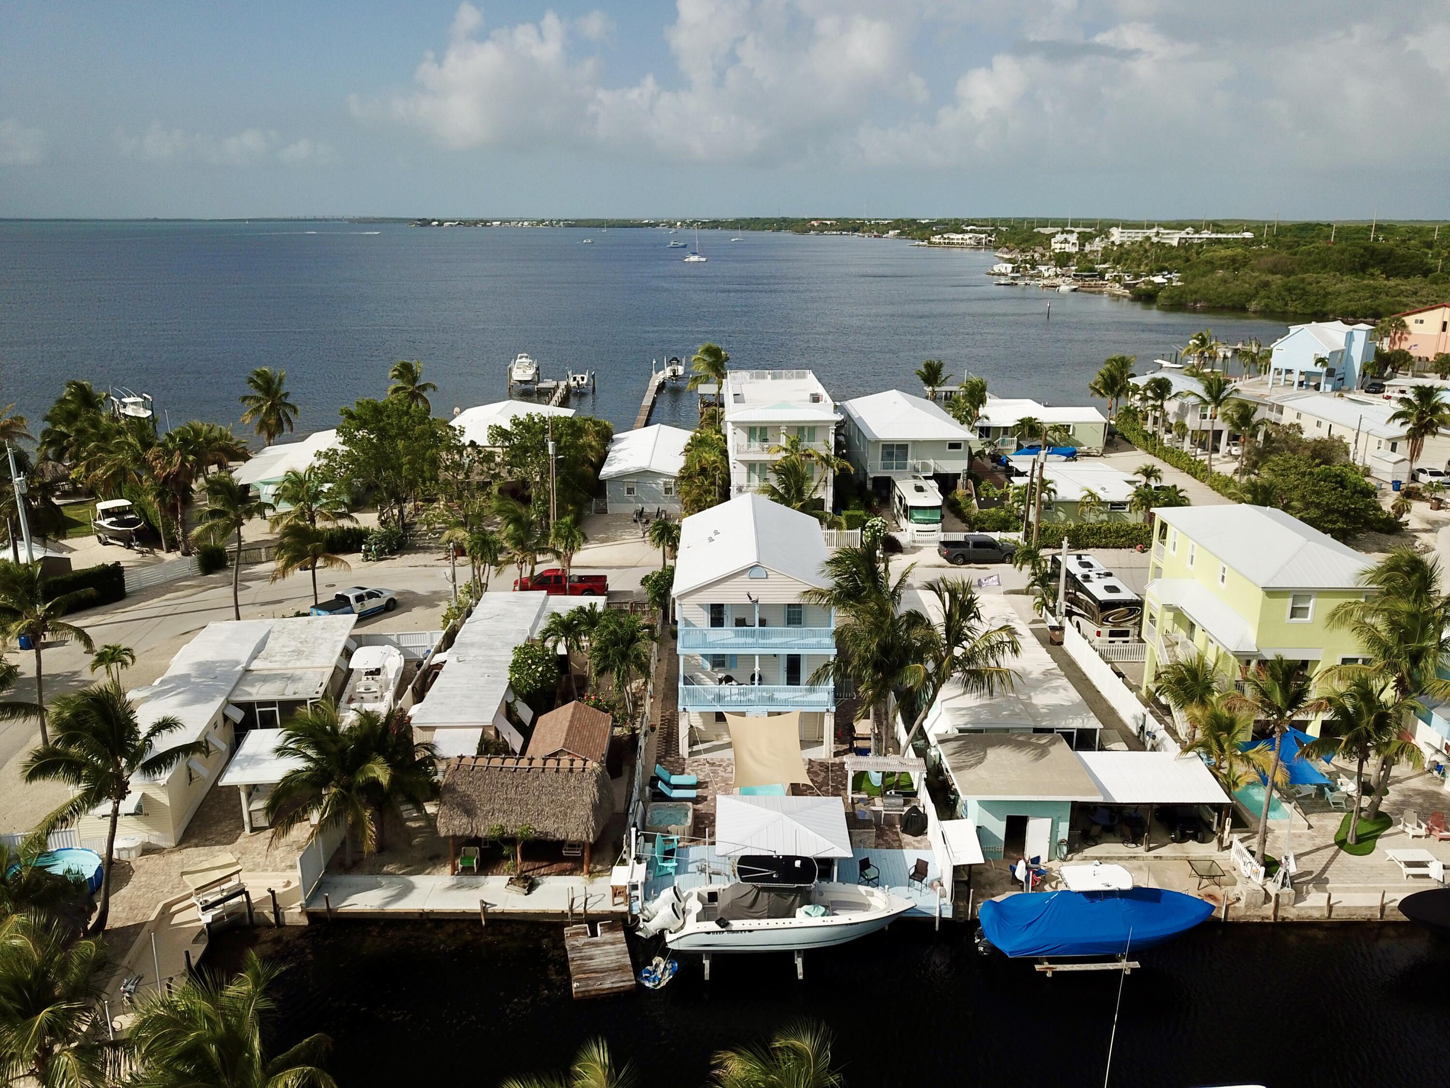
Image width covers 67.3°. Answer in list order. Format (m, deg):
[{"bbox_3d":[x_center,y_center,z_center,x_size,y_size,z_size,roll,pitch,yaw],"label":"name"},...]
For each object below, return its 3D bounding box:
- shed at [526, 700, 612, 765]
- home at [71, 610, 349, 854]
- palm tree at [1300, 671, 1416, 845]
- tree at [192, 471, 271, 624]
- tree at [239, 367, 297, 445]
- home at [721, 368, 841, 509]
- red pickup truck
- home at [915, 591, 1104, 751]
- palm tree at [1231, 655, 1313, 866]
[{"bbox_3d":[-7.100,9.632,50.210,3.500,3.000,4.900,0,17,0],"label":"shed"},{"bbox_3d":[-23.805,8.427,53.689,8.200,3.300,19.000,-3,17,-9],"label":"home"},{"bbox_3d":[25.503,8.818,44.180,4.674,7.702,4.674,0,17,0],"label":"palm tree"},{"bbox_3d":[-30.738,0.313,68.647,5.158,9.925,5.158,0,17,0],"label":"tree"},{"bbox_3d":[-47.482,-13.411,114.136,6.134,10.056,6.134,0,17,0],"label":"tree"},{"bbox_3d":[4.800,-9.911,101.213,9.600,9.500,23.000,0,17,1],"label":"home"},{"bbox_3d":[-10.850,2.587,72.700,6.000,1.930,2.050,0,17,0],"label":"red pickup truck"},{"bbox_3d":[13.792,6.947,58.242,6.419,3.200,18.355,0,17,0],"label":"home"},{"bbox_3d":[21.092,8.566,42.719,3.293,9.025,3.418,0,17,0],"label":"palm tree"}]

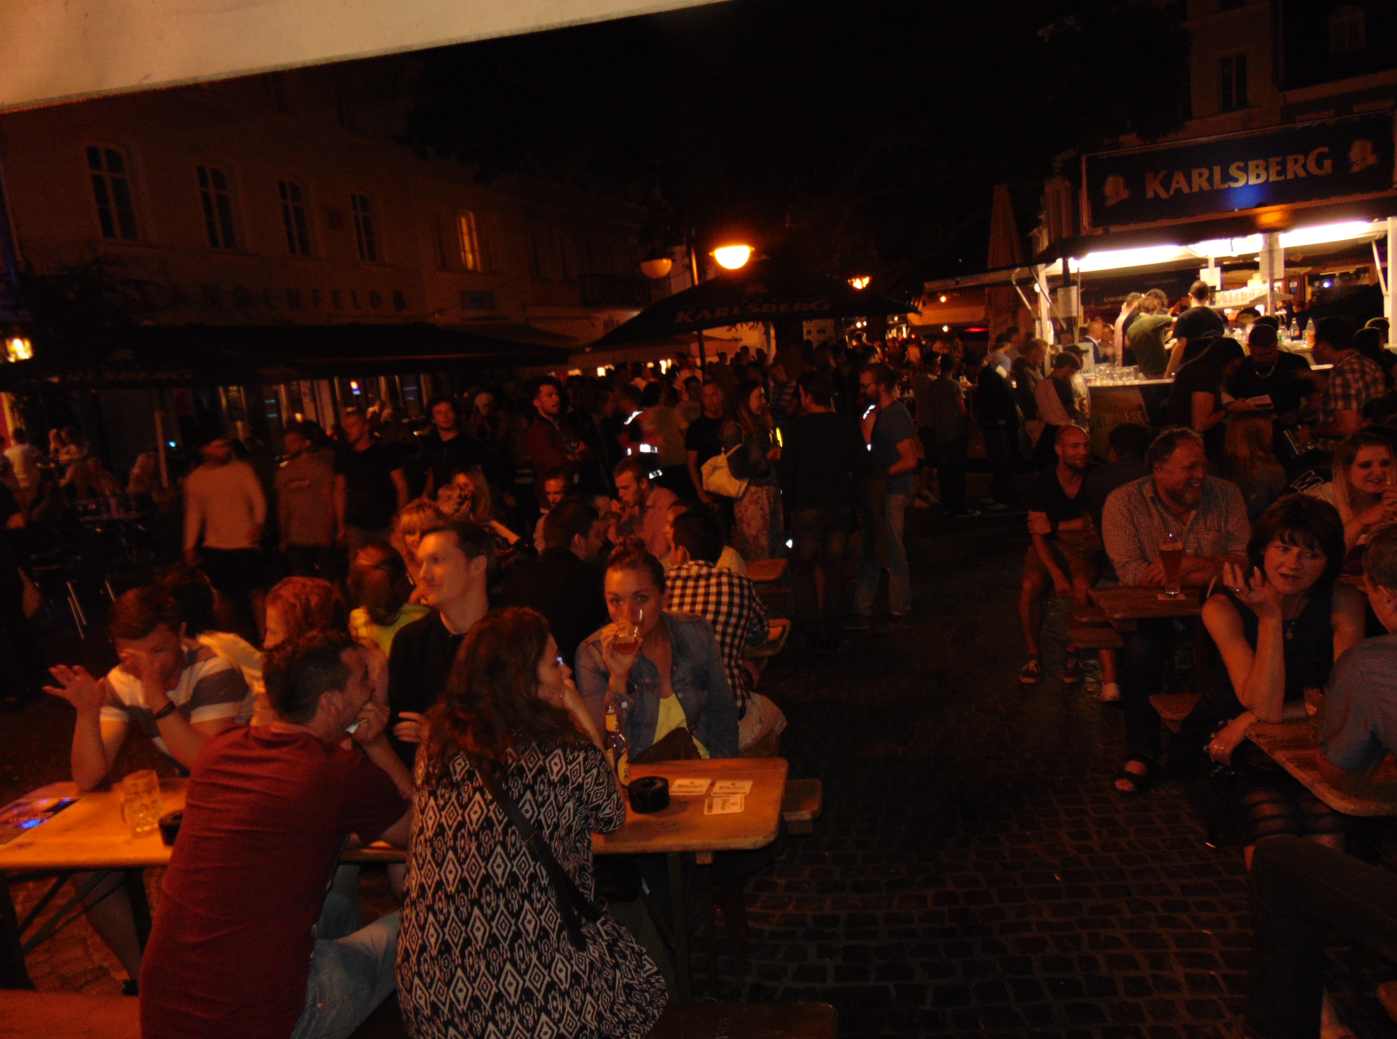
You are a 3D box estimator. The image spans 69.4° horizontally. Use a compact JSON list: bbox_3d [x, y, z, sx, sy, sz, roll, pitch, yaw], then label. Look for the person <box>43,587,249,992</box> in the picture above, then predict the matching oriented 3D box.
[{"bbox_3d":[-1.677,0.826,3.173,0.620,1.330,0.770,-6,8,6],"label":"person"}]

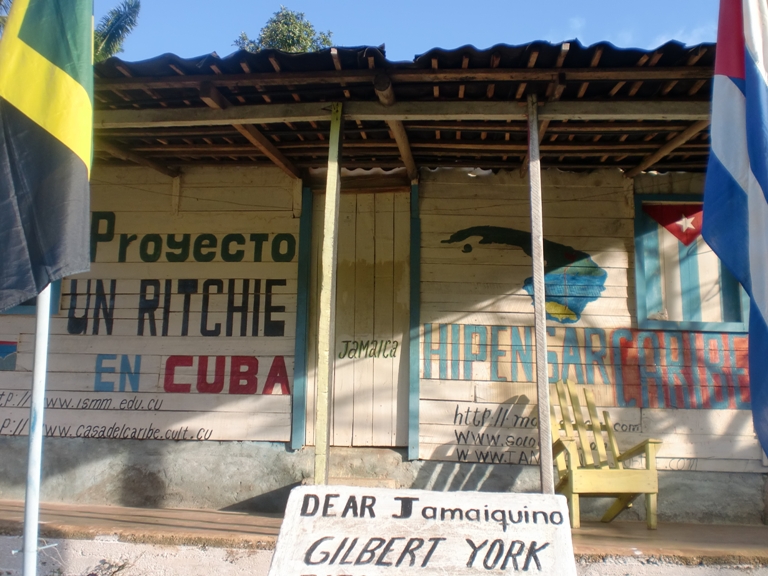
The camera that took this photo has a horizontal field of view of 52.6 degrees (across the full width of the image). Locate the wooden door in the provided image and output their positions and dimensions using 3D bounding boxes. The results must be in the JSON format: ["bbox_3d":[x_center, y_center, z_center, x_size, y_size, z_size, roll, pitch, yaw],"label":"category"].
[{"bbox_3d":[-0.198,0.207,5.869,0.783,1.944,0.050,0,-11,6],"label":"wooden door"}]

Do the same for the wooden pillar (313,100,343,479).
[{"bbox_3d":[-0.316,0.133,4.451,0.070,2.556,0.080,0,-11,6],"label":"wooden pillar"}]

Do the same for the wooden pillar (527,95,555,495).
[{"bbox_3d":[0.877,0.127,4.329,0.065,2.583,0.070,-1,-11,6],"label":"wooden pillar"}]

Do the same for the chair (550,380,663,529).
[{"bbox_3d":[1.380,1.099,5.253,0.690,0.950,0.690,4,-11,-11],"label":"chair"}]

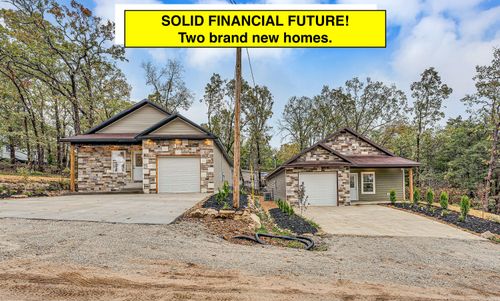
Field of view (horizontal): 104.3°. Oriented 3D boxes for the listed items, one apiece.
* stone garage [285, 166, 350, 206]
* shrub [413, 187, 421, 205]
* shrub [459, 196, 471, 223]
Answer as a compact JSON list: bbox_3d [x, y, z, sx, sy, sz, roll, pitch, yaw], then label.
[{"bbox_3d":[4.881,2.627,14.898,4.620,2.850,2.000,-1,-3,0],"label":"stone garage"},{"bbox_3d":[11.498,3.185,13.400,0.420,1.070,0.420,-1,-3,0],"label":"shrub"},{"bbox_3d":[11.586,3.160,10.500,0.460,1.300,0.460,-1,-3,0],"label":"shrub"}]

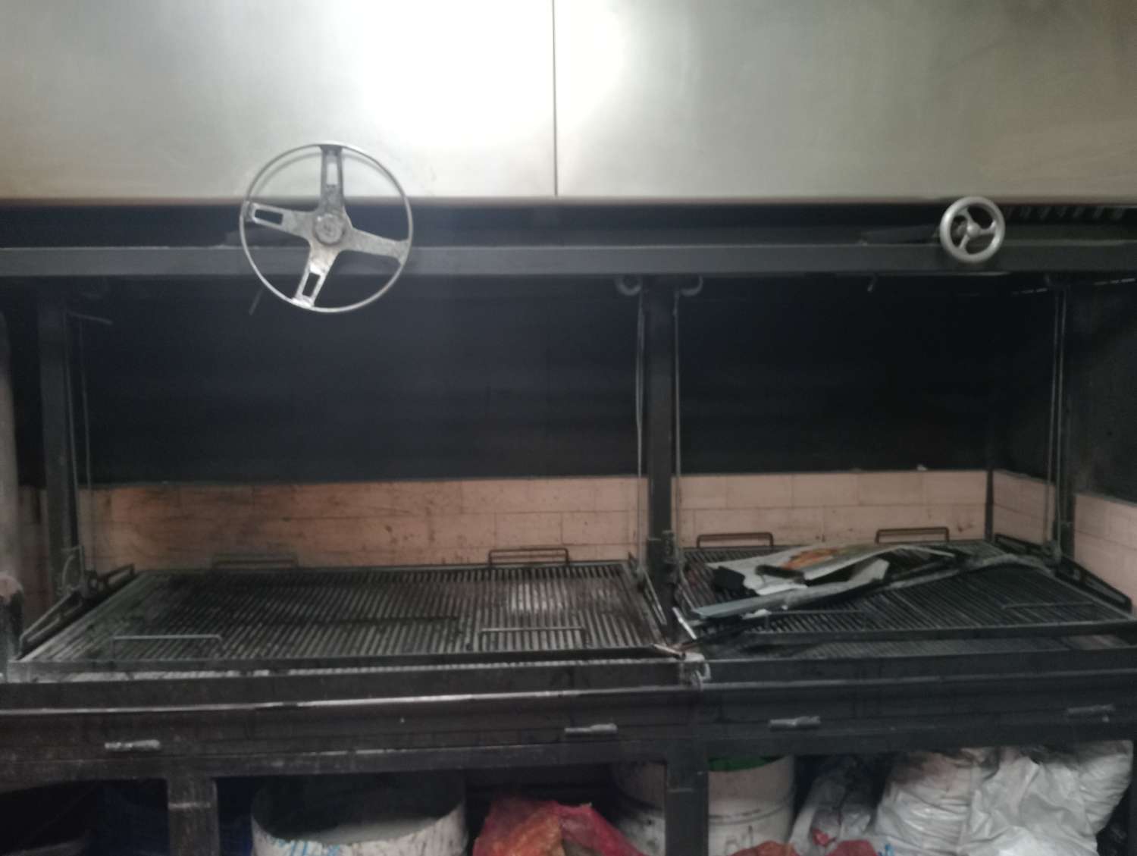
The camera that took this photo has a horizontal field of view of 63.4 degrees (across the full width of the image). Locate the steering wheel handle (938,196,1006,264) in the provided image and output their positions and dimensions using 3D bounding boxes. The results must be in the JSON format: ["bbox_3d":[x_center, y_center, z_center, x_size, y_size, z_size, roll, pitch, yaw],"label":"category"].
[{"bbox_3d":[1.125,-0.553,2.570,0.183,0.183,0.055,-1,6,-4],"label":"steering wheel handle"}]

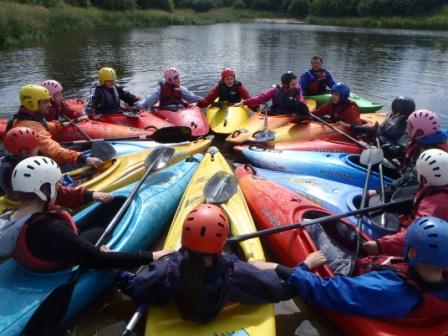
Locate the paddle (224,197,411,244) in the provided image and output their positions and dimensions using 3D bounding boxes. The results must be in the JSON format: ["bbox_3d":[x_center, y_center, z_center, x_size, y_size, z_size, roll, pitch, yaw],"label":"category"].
[{"bbox_3d":[0.595,0.326,2.325,2.000,0.160,0.200,-9,25,-20],"label":"paddle"}]

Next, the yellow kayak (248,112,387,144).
[{"bbox_3d":[1.454,-0.445,4.613,2.750,0.370,0.600,-12,27,-25],"label":"yellow kayak"}]

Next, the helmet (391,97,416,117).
[{"bbox_3d":[1.986,-0.679,4.032,0.280,0.210,0.220,-7,25,-15],"label":"helmet"}]

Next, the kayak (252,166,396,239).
[{"bbox_3d":[1.170,0.461,2.681,2.800,0.360,0.600,19,30,36],"label":"kayak"}]

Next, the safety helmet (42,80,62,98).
[{"bbox_3d":[-2.082,-0.947,4.400,0.260,0.210,0.210,5,24,11],"label":"safety helmet"}]

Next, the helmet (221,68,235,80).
[{"bbox_3d":[0.053,-1.415,5.514,0.220,0.200,0.270,1,24,2],"label":"helmet"}]

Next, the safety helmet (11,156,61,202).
[{"bbox_3d":[-1.129,0.057,2.183,0.225,0.230,0.280,16,29,32],"label":"safety helmet"}]

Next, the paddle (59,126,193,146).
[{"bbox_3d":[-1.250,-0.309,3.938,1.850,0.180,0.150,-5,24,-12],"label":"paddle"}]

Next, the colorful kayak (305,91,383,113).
[{"bbox_3d":[1.630,-1.100,6.308,2.300,0.360,0.620,6,24,14],"label":"colorful kayak"}]

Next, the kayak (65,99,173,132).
[{"bbox_3d":[-1.600,-0.670,5.350,2.600,0.400,0.620,16,28,33],"label":"kayak"}]

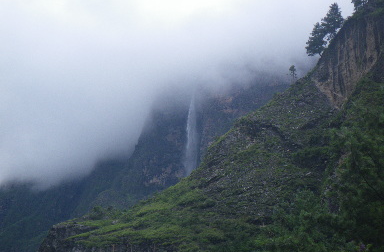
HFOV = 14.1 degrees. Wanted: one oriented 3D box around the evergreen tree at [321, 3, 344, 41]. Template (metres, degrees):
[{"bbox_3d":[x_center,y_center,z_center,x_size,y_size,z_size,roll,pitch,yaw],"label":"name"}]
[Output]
[{"bbox_3d":[26.240,-19.510,290.000,4.480,7.100,4.350,0,-10,0],"label":"evergreen tree"}]

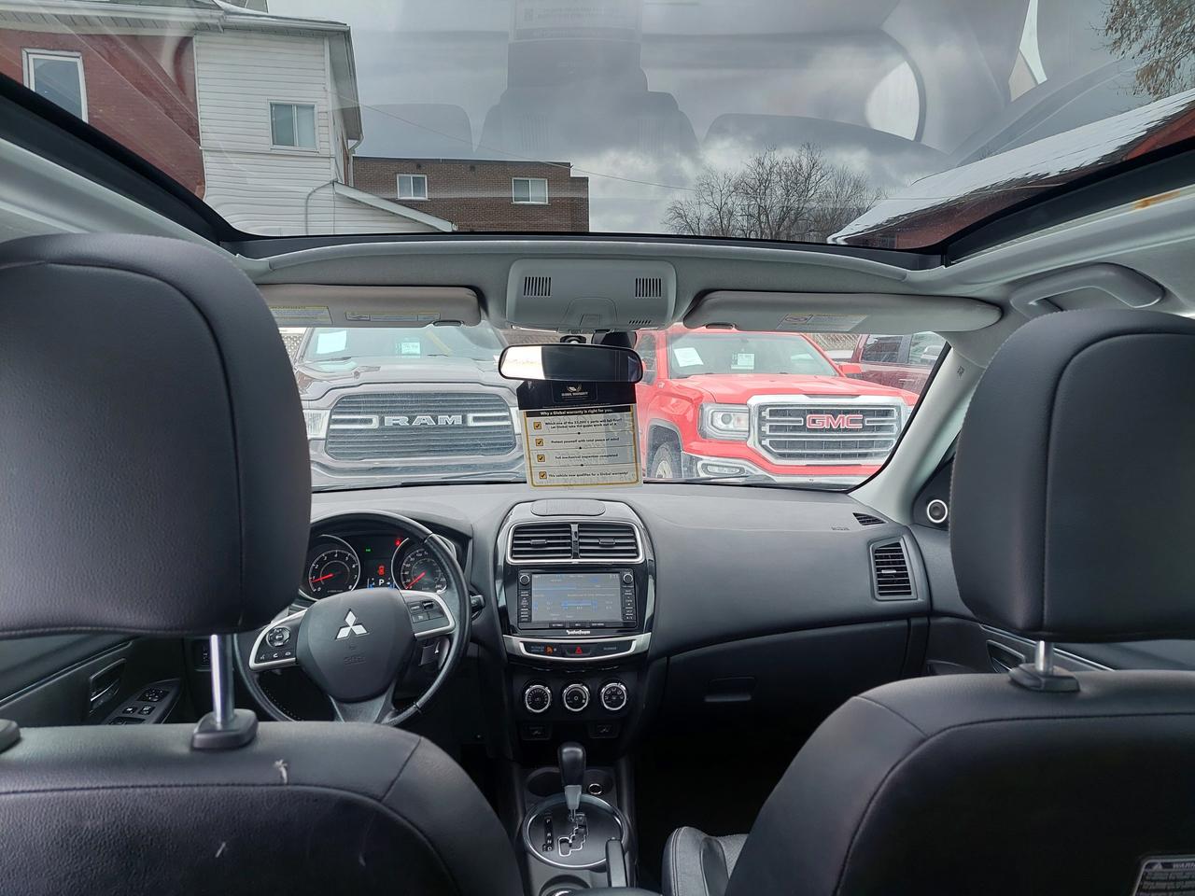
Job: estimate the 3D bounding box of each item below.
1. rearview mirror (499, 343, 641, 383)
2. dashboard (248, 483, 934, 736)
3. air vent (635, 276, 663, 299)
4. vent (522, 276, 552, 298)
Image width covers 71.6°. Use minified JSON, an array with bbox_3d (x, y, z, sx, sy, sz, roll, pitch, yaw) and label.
[{"bbox_3d":[-0.044,-0.141,1.365,0.240,0.062,0.045,1,6,11],"label":"rearview mirror"},{"bbox_3d":[-0.047,0.275,1.622,1.390,0.410,0.470,-1,4,-4],"label":"dashboard"},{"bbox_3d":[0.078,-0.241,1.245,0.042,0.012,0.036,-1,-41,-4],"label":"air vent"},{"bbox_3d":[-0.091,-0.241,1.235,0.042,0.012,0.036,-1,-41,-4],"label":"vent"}]

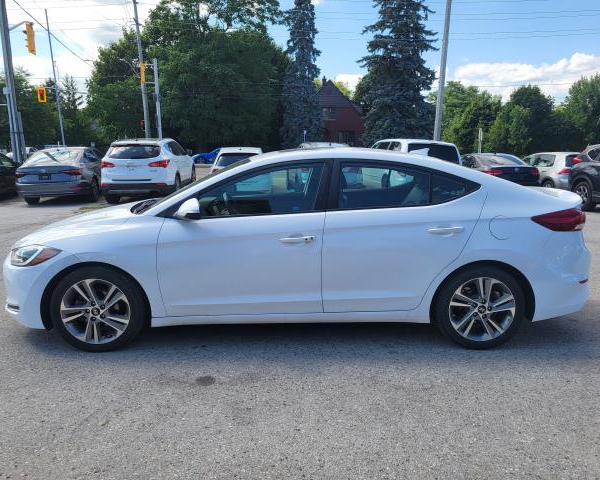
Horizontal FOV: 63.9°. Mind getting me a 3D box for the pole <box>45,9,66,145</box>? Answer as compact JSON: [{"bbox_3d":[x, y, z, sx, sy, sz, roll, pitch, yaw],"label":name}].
[{"bbox_3d":[-17.391,-10.590,34.668,0.300,11.300,0.300,0,10,0],"label":"pole"}]

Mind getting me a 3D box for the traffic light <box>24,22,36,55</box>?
[{"bbox_3d":[-10.064,-7.509,17.951,0.400,1.100,0.600,-2,11,-14],"label":"traffic light"}]

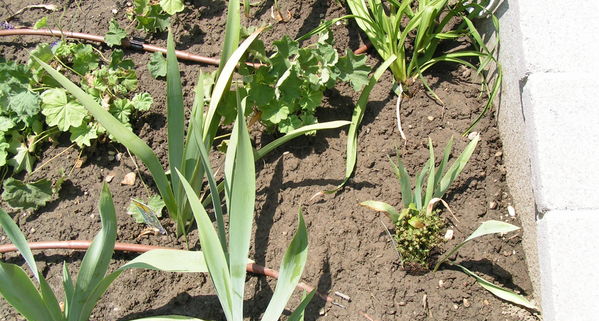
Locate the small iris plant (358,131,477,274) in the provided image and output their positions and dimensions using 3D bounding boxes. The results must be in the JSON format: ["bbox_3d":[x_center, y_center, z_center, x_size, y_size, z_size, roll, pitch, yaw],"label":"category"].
[{"bbox_3d":[0.244,0.082,1.325,0.242,0.180,0.217,0,54,0],"label":"small iris plant"}]

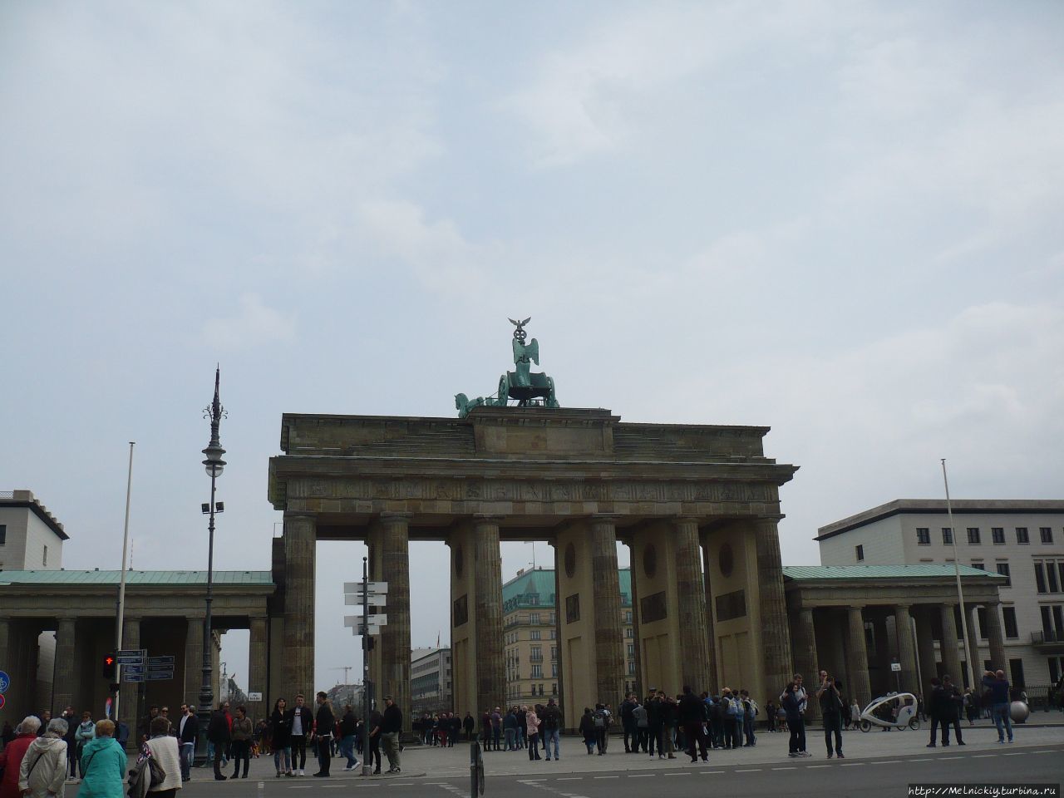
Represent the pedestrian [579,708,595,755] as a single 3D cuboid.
[{"bbox_3d":[1.943,11.723,37.946,0.520,1.570,0.360,-3,-16,5],"label":"pedestrian"}]

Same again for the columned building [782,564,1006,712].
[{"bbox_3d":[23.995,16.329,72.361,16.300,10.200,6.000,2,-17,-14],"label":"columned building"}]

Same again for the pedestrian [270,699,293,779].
[{"bbox_3d":[-5.901,7.994,25.430,0.500,1.736,0.340,0,-15,-6],"label":"pedestrian"}]

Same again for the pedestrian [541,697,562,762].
[{"bbox_3d":[0.563,10.081,32.865,0.580,1.810,0.420,-2,-16,0],"label":"pedestrian"}]

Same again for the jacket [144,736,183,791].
[{"bbox_3d":[-4.318,4.259,12.600,0.460,0.630,0.310,6,-18,-27],"label":"jacket"}]

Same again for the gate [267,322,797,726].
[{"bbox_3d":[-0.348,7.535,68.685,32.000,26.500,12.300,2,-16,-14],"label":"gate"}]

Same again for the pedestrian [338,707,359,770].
[{"bbox_3d":[-5.021,9.277,29.522,0.500,1.678,0.500,-5,-16,11],"label":"pedestrian"}]

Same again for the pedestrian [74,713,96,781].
[{"bbox_3d":[-11.418,8.867,27.442,0.560,1.660,0.380,-2,-16,-2],"label":"pedestrian"}]

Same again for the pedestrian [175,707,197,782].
[{"bbox_3d":[-8.136,8.099,25.328,0.520,1.727,0.340,-12,-18,33],"label":"pedestrian"}]

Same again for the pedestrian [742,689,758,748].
[{"bbox_3d":[6.884,10.066,33.925,0.450,1.698,0.480,-10,-17,28],"label":"pedestrian"}]

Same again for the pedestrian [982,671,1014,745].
[{"bbox_3d":[11.785,7.817,27.371,0.600,1.770,0.600,2,-16,-14],"label":"pedestrian"}]

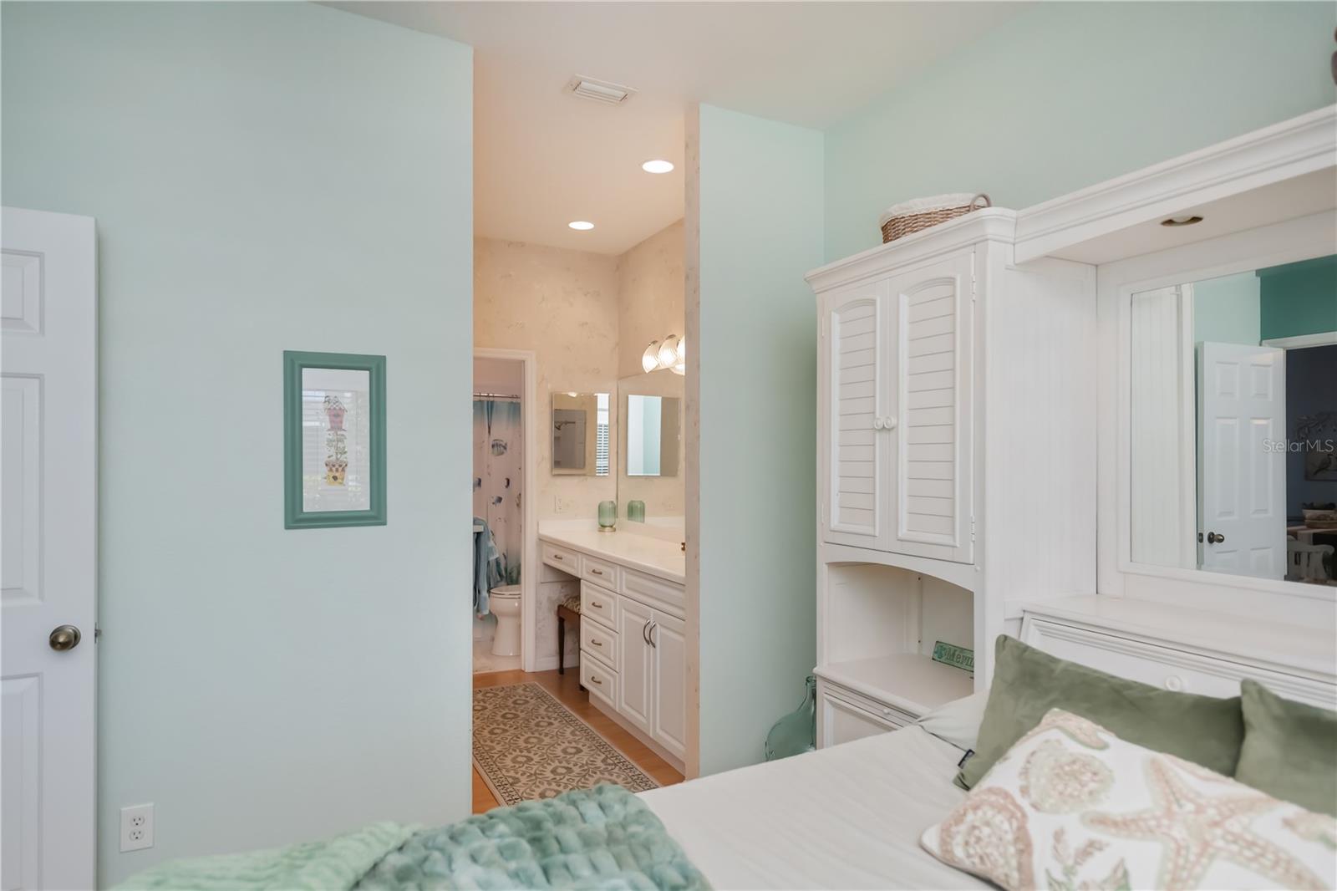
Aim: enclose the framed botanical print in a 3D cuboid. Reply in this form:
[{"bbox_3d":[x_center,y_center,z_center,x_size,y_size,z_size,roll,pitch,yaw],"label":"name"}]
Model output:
[{"bbox_3d":[-1.035,-0.015,2.432,0.296,0.538,0.025,0,0,-27],"label":"framed botanical print"}]

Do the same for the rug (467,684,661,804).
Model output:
[{"bbox_3d":[-0.691,1.463,3.898,0.645,0.010,1.860,0,0,-27],"label":"rug"}]

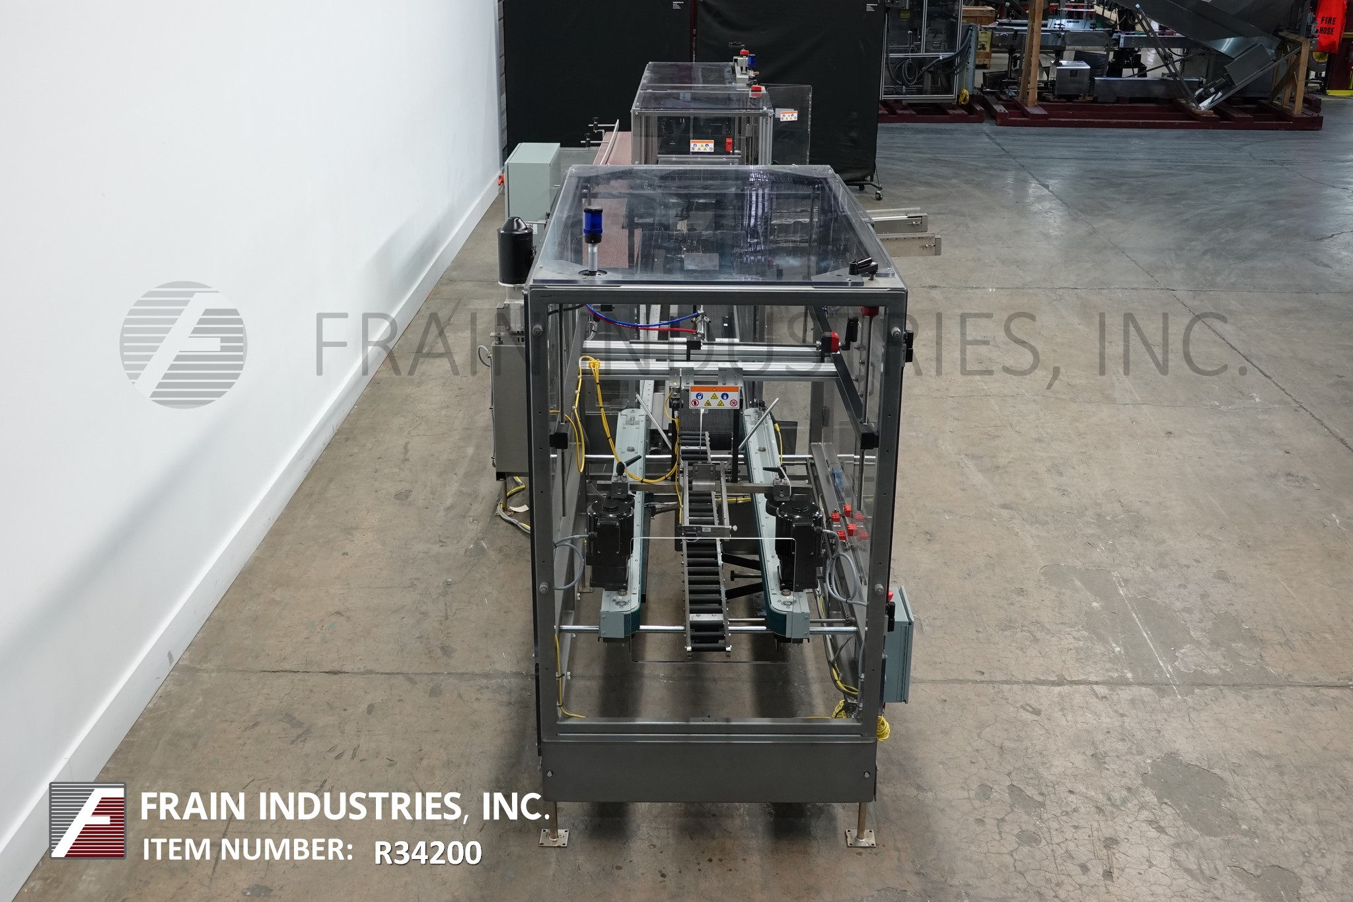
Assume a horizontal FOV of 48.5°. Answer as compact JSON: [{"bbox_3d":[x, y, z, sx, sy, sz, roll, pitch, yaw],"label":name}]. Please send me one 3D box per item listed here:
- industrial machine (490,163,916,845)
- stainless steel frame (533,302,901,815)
[{"bbox_3d":[0.107,-0.003,6.031,1.410,2.151,2.300,0,20,-1],"label":"industrial machine"},{"bbox_3d":[0.115,0.068,5.737,1.180,1.840,1.700,0,20,-1],"label":"stainless steel frame"}]

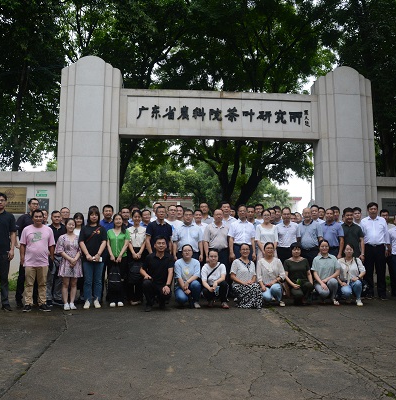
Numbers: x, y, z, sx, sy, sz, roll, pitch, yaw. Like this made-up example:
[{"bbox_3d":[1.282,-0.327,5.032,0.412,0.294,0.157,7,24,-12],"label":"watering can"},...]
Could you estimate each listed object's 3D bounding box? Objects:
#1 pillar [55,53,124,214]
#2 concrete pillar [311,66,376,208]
[{"bbox_3d":[-2.707,-0.770,11.243,1.440,5.660,0.620,1,-7,-5],"label":"pillar"},{"bbox_3d":[3.870,-0.691,11.819,1.440,5.660,0.620,1,-7,-5],"label":"concrete pillar"}]

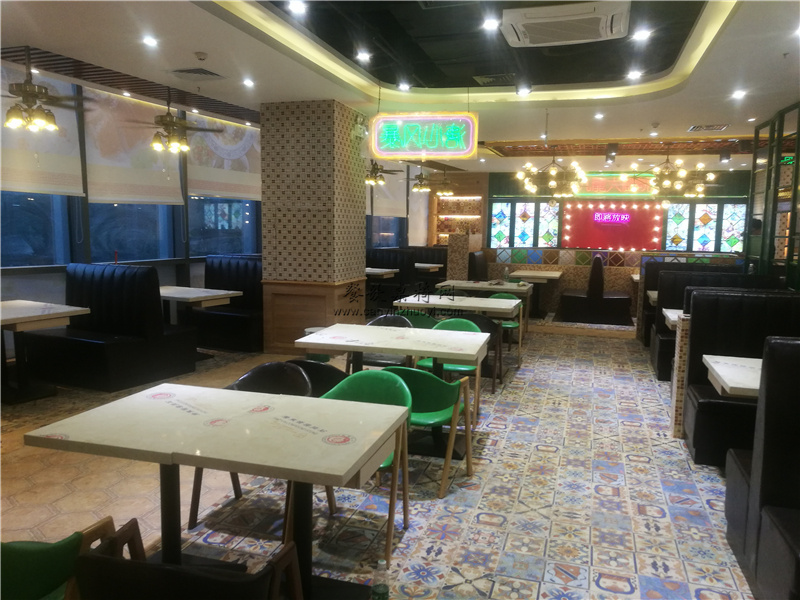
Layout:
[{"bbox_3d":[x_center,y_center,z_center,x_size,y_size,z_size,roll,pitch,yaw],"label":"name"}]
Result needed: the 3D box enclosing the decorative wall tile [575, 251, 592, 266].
[{"bbox_3d":[3.117,-0.701,10.589,0.265,0.250,0.020,3,7,17],"label":"decorative wall tile"}]

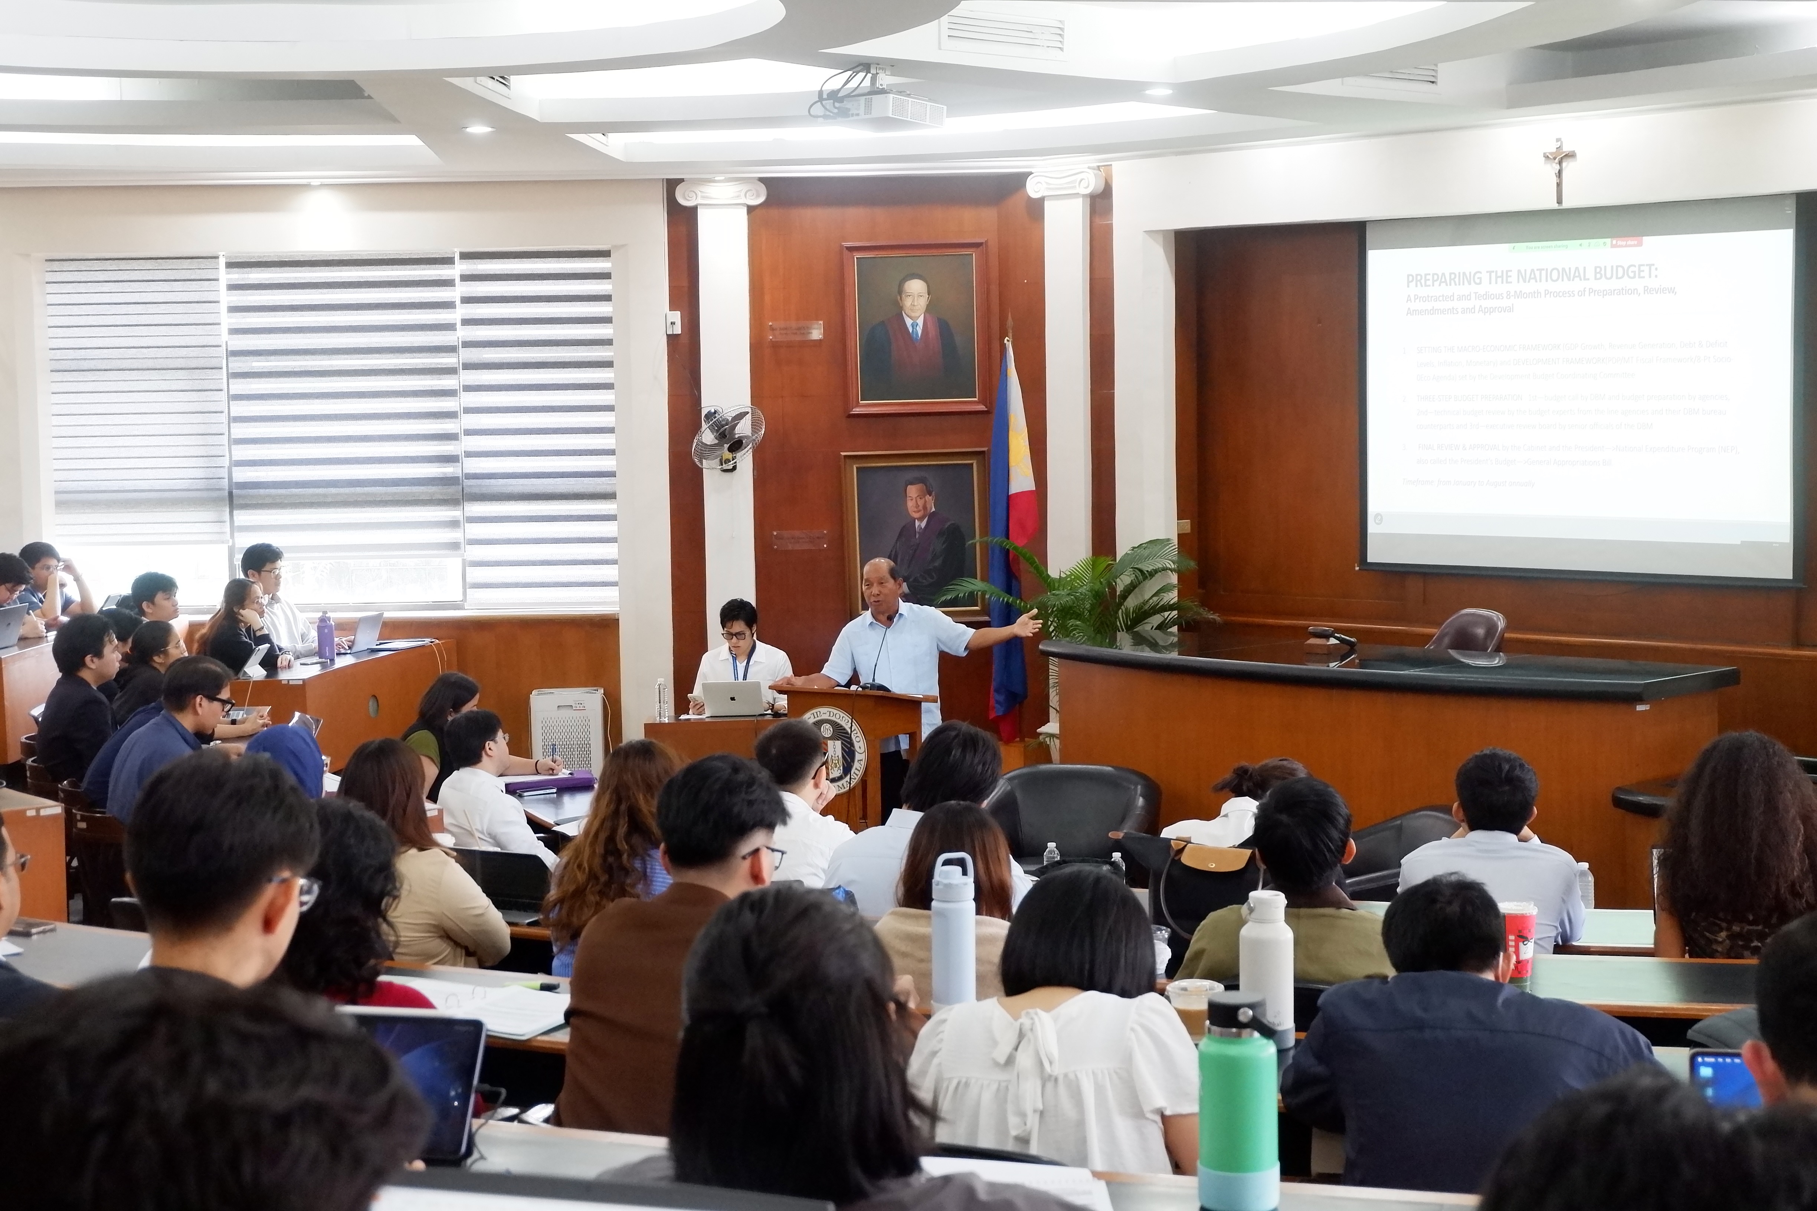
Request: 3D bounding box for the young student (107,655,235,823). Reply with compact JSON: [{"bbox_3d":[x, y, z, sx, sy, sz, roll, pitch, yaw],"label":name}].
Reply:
[{"bbox_3d":[-2.164,0.759,8.019,0.750,1.220,0.500,-3,5,-29],"label":"young student"}]

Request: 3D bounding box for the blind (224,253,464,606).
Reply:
[{"bbox_3d":[-3.143,-0.997,14.900,1.300,1.910,0.080,-1,5,0],"label":"blind"}]

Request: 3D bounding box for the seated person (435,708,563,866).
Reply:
[{"bbox_3d":[-1.361,0.954,8.985,0.750,1.230,0.480,-3,5,-31],"label":"seated person"}]

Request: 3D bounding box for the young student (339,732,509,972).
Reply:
[{"bbox_3d":[-1.184,0.937,6.638,0.500,1.250,0.750,2,5,38],"label":"young student"}]

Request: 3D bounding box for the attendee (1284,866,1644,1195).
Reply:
[{"bbox_3d":[0.790,0.938,3.788,0.560,1.100,0.760,0,5,9],"label":"attendee"}]

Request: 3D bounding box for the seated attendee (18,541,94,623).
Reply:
[{"bbox_3d":[-4.334,0.301,13.613,0.720,1.250,0.520,3,6,37],"label":"seated attendee"}]

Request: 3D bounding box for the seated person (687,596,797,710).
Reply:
[{"bbox_3d":[-0.820,0.611,13.241,0.530,1.280,0.720,-1,5,0],"label":"seated person"}]

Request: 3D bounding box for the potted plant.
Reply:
[{"bbox_3d":[0.854,0.204,13.700,1.350,1.080,1.150,-1,5,3],"label":"potted plant"}]

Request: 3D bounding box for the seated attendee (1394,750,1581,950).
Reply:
[{"bbox_3d":[1.329,0.939,6.043,0.480,1.250,0.720,0,4,13],"label":"seated attendee"}]

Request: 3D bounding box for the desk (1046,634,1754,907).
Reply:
[{"bbox_3d":[2.017,0.820,12.366,3.290,1.160,1.070,3,6,42],"label":"desk"}]

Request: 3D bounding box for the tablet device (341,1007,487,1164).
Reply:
[{"bbox_3d":[-0.673,0.623,3.450,0.255,0.182,0.015,0,-18,16],"label":"tablet device"}]

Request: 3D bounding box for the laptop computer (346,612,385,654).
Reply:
[{"bbox_3d":[-3.010,0.139,14.392,0.260,0.205,0.310,0,5,9],"label":"laptop computer"}]

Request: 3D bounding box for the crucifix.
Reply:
[{"bbox_3d":[3.212,-2.141,13.200,0.185,0.345,0.050,3,6,43],"label":"crucifix"}]

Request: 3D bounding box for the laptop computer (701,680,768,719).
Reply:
[{"bbox_3d":[-0.853,0.440,13.042,0.300,0.195,0.290,-2,5,-11],"label":"laptop computer"}]

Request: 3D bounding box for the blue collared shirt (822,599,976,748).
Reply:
[{"bbox_3d":[-0.064,0.352,12.750,0.720,0.750,0.360,0,5,14],"label":"blue collared shirt"}]

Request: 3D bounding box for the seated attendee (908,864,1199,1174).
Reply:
[{"bbox_3d":[0.277,0.995,4.261,0.470,1.180,0.750,0,4,13],"label":"seated attendee"}]

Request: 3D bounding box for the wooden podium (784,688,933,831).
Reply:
[{"bbox_3d":[-0.212,0.923,10.841,0.580,1.150,0.500,2,5,30],"label":"wooden podium"}]

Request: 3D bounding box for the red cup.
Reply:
[{"bbox_3d":[1.130,0.626,5.000,0.093,0.152,0.093,-1,4,0],"label":"red cup"}]

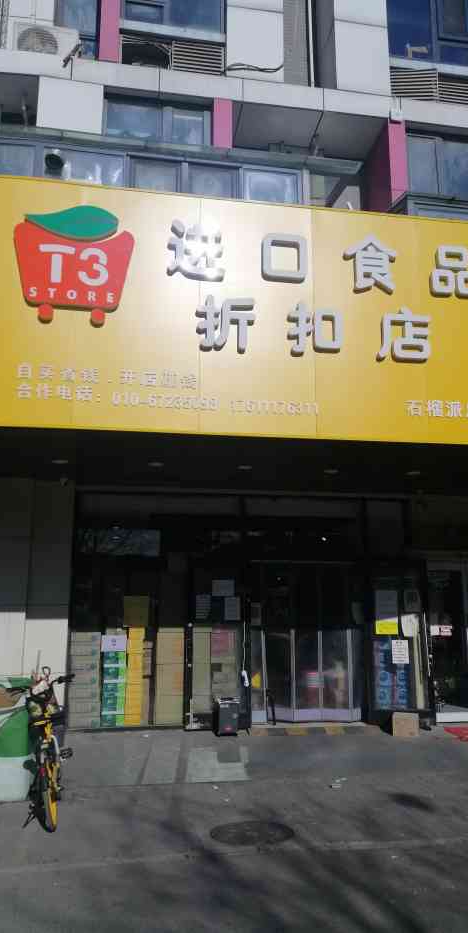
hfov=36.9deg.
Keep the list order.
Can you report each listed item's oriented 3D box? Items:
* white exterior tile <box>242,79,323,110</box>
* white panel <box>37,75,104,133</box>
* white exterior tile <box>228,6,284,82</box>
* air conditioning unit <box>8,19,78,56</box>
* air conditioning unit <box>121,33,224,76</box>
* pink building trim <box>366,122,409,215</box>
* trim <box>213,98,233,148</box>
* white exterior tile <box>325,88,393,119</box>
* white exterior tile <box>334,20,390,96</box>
[{"bbox_3d":[0.708,-5.309,10.104,1.173,0.365,0.100,2,-12,-8],"label":"white exterior tile"},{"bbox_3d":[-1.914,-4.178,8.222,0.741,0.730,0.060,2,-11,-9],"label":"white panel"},{"bbox_3d":[0.308,-6.112,10.205,0.855,1.195,0.080,2,-12,-8],"label":"white exterior tile"},{"bbox_3d":[-2.683,-5.877,9.908,0.833,0.570,0.300,2,-12,-8],"label":"air conditioning unit"},{"bbox_3d":[-0.860,-5.608,9.825,1.431,0.518,0.450,2,-12,-9],"label":"air conditioning unit"},{"bbox_3d":[2.316,-4.373,10.556,0.248,1.250,0.900,2,-12,-9],"label":"pink building trim"},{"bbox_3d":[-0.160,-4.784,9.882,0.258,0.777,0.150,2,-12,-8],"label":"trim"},{"bbox_3d":[1.743,-5.099,9.902,1.012,0.374,0.080,2,-12,-9],"label":"white exterior tile"},{"bbox_3d":[1.832,-5.843,10.075,0.784,1.143,0.080,2,-12,-9],"label":"white exterior tile"}]

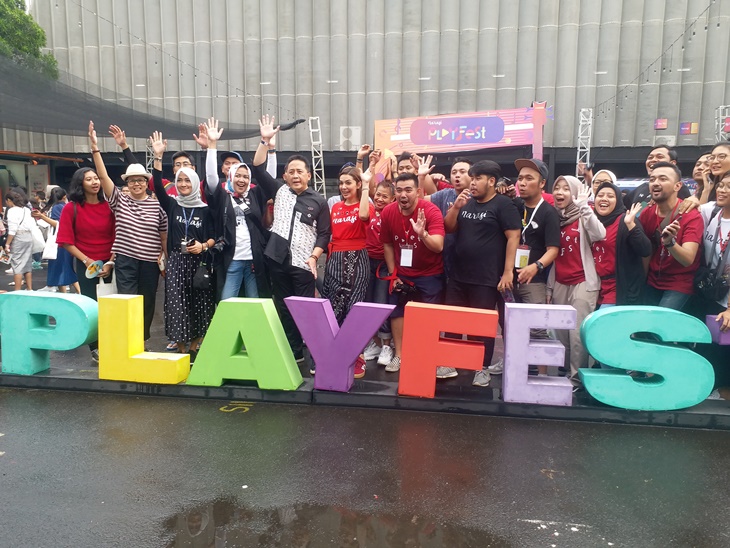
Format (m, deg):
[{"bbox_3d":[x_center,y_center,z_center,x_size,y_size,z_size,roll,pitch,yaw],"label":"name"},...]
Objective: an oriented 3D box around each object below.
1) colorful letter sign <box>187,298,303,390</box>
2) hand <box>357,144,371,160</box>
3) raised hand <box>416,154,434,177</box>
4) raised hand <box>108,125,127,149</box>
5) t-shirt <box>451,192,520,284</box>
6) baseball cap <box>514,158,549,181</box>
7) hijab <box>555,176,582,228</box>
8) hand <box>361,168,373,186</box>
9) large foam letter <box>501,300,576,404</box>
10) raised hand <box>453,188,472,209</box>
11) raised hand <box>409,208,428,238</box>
[{"bbox_3d":[-0.883,0.501,4.185,0.840,0.625,0.180,1,7,9],"label":"colorful letter sign"},{"bbox_3d":[-0.013,-1.013,4.750,0.115,0.140,0.090,0,7,0],"label":"hand"},{"bbox_3d":[0.478,-0.849,4.500,0.135,0.185,0.070,0,7,0],"label":"raised hand"},{"bbox_3d":[-2.142,-1.190,4.930,0.110,0.190,0.075,-32,7,-4],"label":"raised hand"},{"bbox_3d":[0.904,-0.247,4.202,0.470,0.650,0.320,6,9,36],"label":"t-shirt"},{"bbox_3d":[1.269,-0.796,4.340,0.265,0.150,0.180,9,-1,-38],"label":"baseball cap"},{"bbox_3d":[1.421,-0.512,3.966,0.215,0.345,0.240,7,10,42],"label":"hijab"},{"bbox_3d":[0.011,-0.718,4.240,0.095,0.150,0.080,6,7,-3],"label":"hand"},{"bbox_3d":[1.109,0.509,3.645,0.415,0.605,0.180,1,8,11],"label":"large foam letter"},{"bbox_3d":[0.693,-0.534,4.030,0.100,0.145,0.085,28,9,41],"label":"raised hand"},{"bbox_3d":[0.379,-0.358,4.037,0.140,0.210,0.080,2,7,15],"label":"raised hand"}]

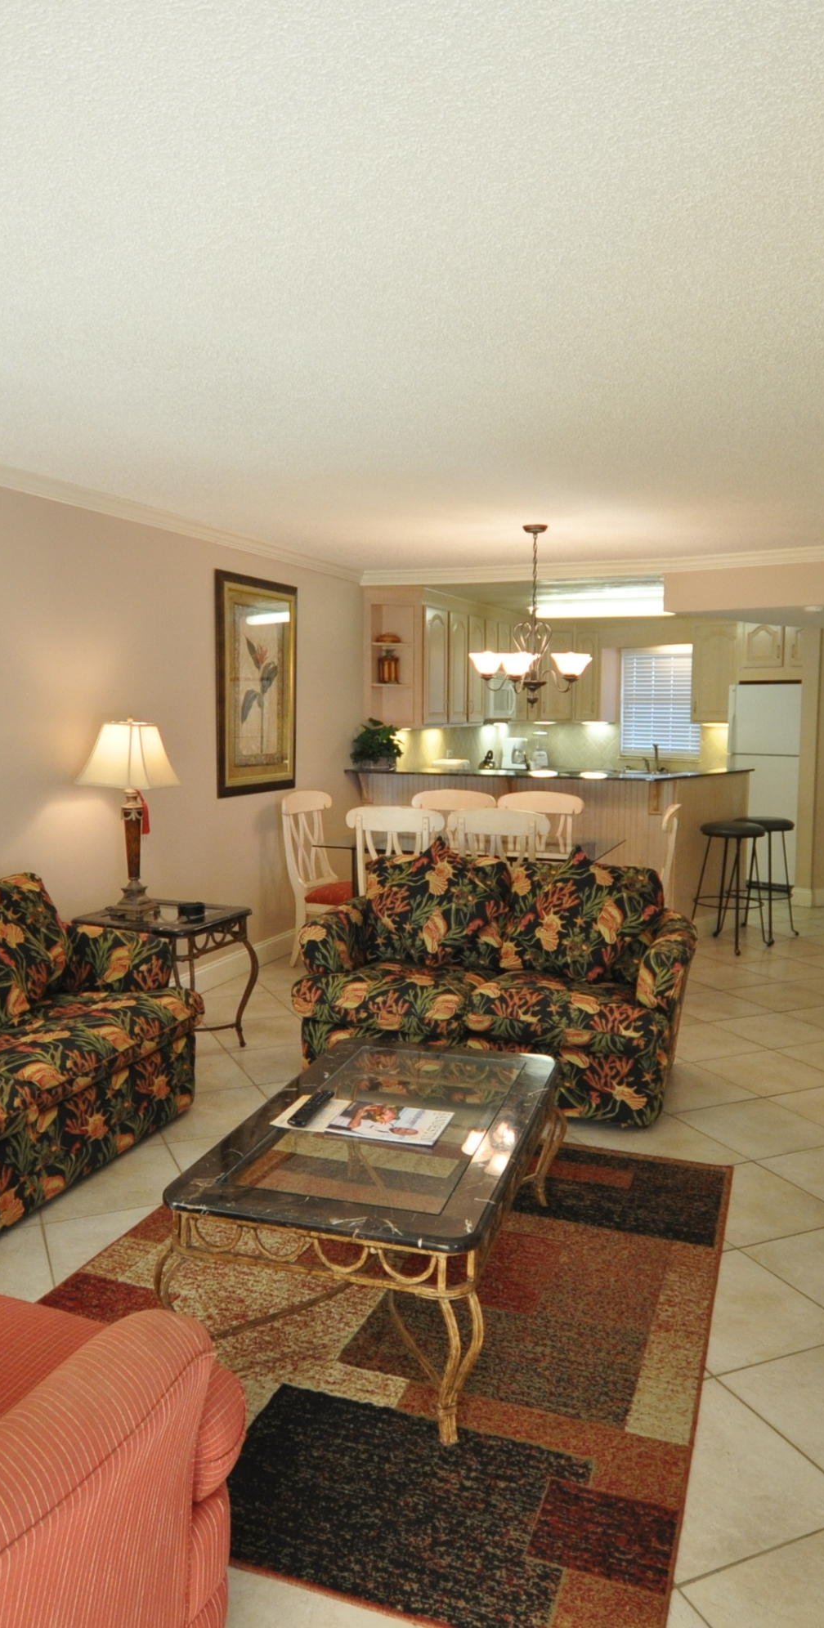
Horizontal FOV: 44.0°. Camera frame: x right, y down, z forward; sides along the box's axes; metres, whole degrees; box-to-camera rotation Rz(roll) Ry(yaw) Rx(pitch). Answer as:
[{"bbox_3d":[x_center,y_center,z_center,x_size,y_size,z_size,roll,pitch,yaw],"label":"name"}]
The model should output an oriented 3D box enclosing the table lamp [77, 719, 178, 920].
[{"bbox_3d":[-1.219,0.020,4.371,0.370,0.847,0.370,2,6,22],"label":"table lamp"}]

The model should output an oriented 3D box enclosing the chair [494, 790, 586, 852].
[{"bbox_3d":[0.697,0.381,6.119,0.540,1.000,0.540,2,6,21],"label":"chair"}]

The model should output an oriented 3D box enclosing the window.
[{"bbox_3d":[2.194,-1.000,9.044,0.750,0.990,0.100,2,6,21],"label":"window"}]

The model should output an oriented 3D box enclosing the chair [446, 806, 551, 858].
[{"bbox_3d":[0.516,0.445,5.328,0.510,1.019,0.560,2,6,22],"label":"chair"}]

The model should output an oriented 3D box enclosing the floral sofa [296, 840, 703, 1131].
[{"bbox_3d":[0.372,0.643,4.200,1.530,0.840,0.900,2,6,21],"label":"floral sofa"}]

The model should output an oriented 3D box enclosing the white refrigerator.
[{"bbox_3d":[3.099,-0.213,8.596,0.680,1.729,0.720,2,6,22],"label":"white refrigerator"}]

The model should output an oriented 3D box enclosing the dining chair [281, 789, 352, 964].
[{"bbox_3d":[-0.397,0.374,6.104,0.560,1.019,0.510,2,6,22],"label":"dining chair"}]

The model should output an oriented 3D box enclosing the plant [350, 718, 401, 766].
[{"bbox_3d":[-0.238,-0.466,6.944,0.340,0.359,0.340,0,5,0],"label":"plant"}]

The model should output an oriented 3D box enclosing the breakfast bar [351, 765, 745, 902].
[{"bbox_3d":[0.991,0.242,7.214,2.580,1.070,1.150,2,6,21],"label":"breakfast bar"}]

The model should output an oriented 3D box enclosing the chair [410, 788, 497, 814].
[{"bbox_3d":[0.167,0.364,6.326,0.540,1.000,0.540,2,6,21],"label":"chair"}]

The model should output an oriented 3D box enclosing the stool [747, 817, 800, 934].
[{"bbox_3d":[2.329,0.429,6.790,0.410,0.765,0.410,2,6,21],"label":"stool"}]

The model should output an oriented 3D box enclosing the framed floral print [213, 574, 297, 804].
[{"bbox_3d":[-0.875,-0.729,5.867,0.040,1.230,0.880,2,6,21],"label":"framed floral print"}]

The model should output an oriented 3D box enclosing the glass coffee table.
[{"bbox_3d":[-0.053,0.989,2.636,0.705,0.423,1.144,1,5,15],"label":"glass coffee table"}]

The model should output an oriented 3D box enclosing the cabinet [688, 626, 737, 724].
[{"bbox_3d":[2.634,-1.200,8.829,0.400,0.818,0.310,2,6,22],"label":"cabinet"}]

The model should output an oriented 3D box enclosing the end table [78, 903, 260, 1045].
[{"bbox_3d":[-1.075,0.737,4.415,0.564,0.603,0.564,2,6,22],"label":"end table"}]

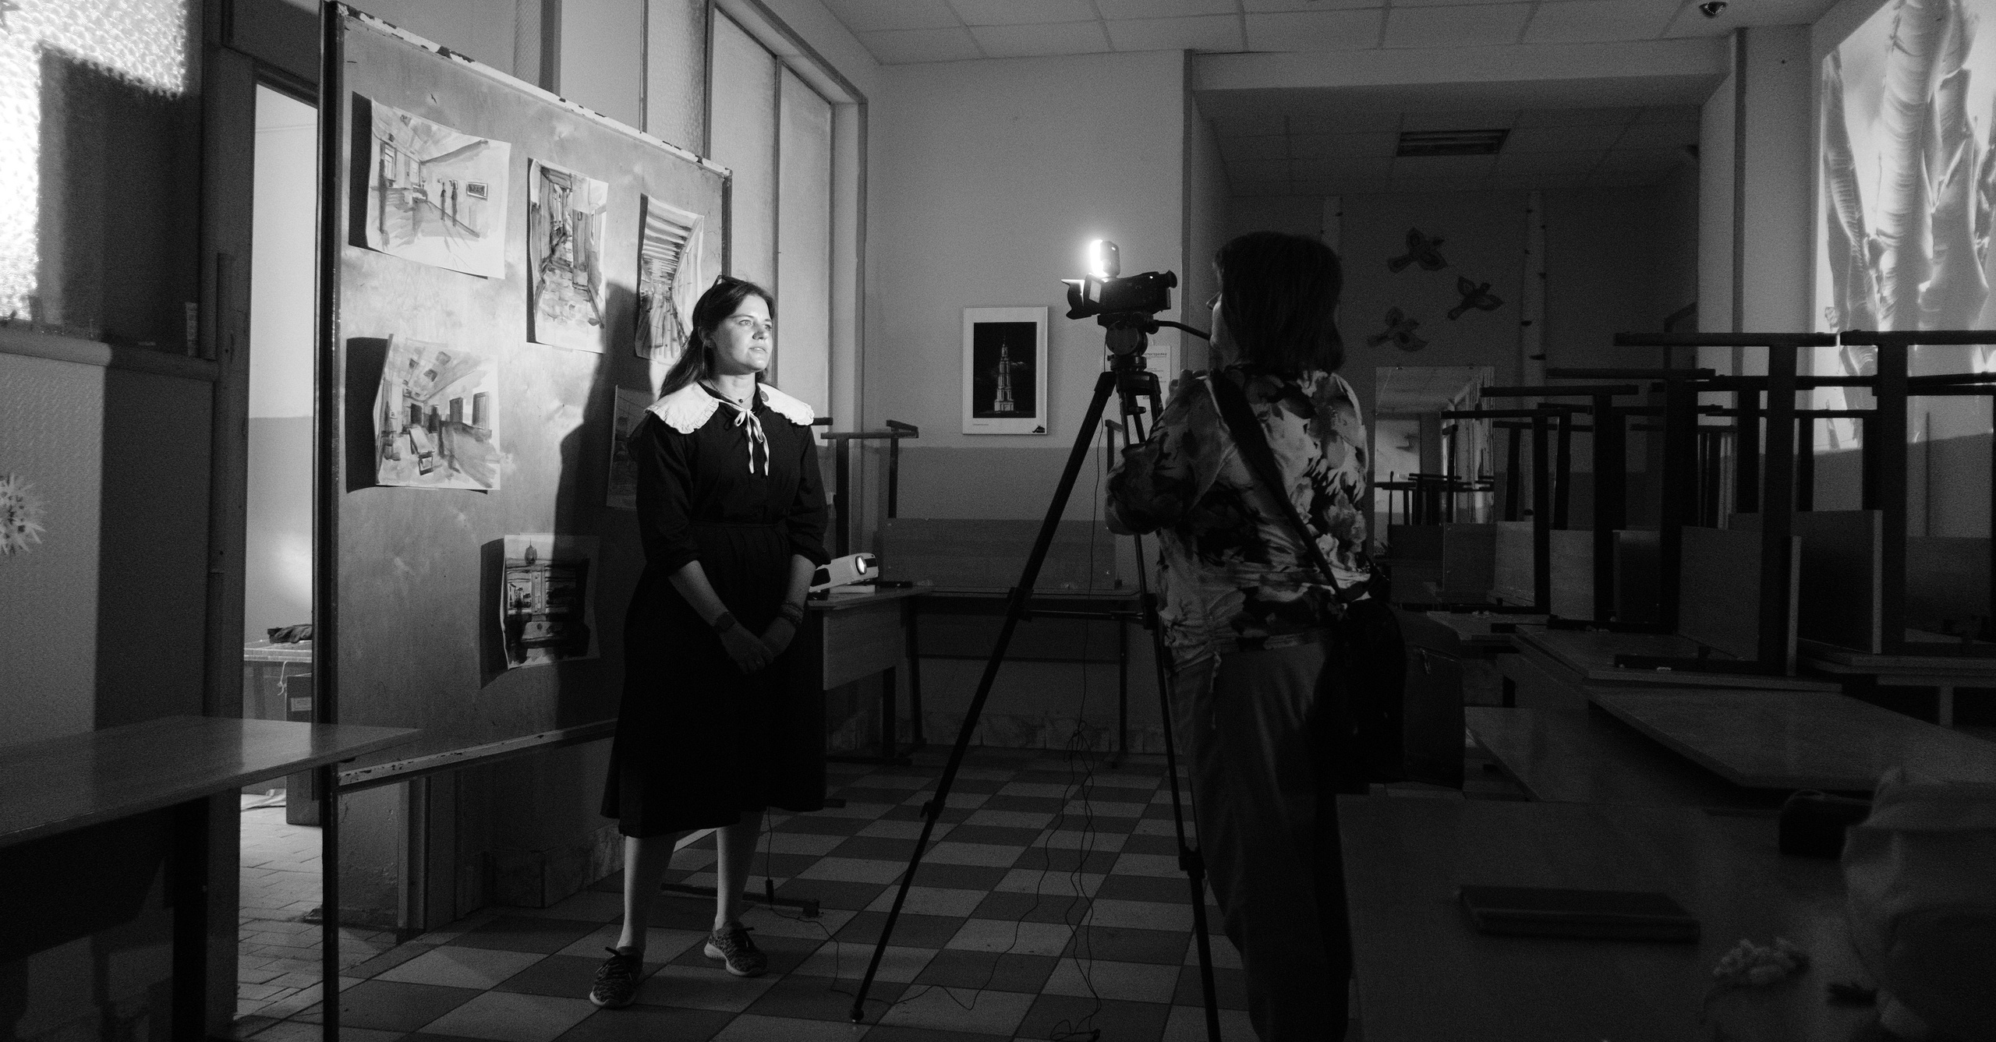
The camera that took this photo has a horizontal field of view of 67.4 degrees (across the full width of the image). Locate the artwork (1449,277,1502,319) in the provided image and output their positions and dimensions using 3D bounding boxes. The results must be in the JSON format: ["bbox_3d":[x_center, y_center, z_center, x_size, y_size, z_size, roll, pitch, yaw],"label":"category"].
[{"bbox_3d":[3.097,-1.439,9.699,0.350,0.263,0.020,1,0,12],"label":"artwork"}]

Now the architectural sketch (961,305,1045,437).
[{"bbox_3d":[0.041,-0.717,7.137,0.408,0.607,0.025,1,0,12],"label":"architectural sketch"}]

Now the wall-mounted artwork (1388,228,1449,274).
[{"bbox_3d":[2.744,-1.760,9.775,0.374,0.295,0.020,1,0,12],"label":"wall-mounted artwork"}]

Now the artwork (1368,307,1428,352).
[{"bbox_3d":[2.614,-1.255,9.800,0.385,0.295,0.020,1,0,12],"label":"artwork"}]

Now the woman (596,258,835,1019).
[{"bbox_3d":[-0.669,0.244,3.460,0.500,1.630,0.410,1,0,-30],"label":"woman"}]

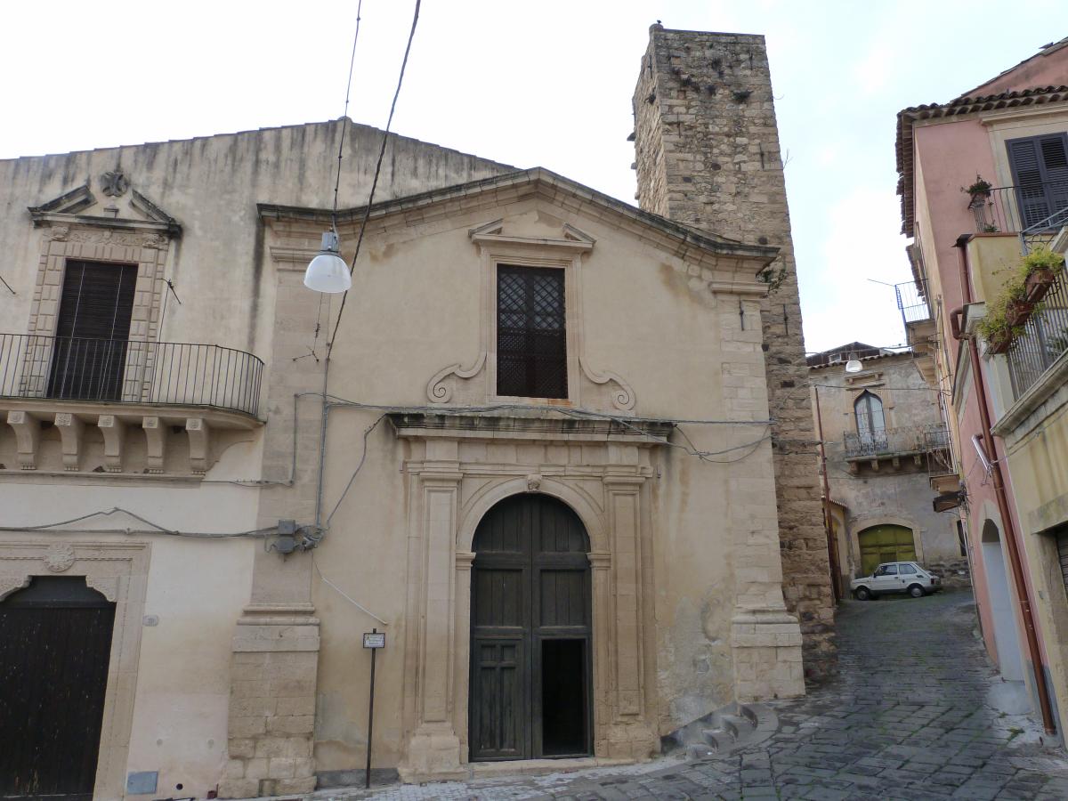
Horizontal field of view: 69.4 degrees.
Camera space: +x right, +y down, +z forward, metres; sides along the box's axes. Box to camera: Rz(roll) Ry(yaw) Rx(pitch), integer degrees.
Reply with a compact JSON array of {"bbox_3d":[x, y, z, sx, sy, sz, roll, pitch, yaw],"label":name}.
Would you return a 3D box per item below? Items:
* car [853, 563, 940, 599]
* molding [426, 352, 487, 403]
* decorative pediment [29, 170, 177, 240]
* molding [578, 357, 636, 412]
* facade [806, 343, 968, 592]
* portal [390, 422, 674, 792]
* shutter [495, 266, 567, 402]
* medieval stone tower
[{"bbox_3d":[13.491,6.777,28.992,3.050,1.335,1.380,-13,-18,38],"label":"car"},{"bbox_3d":[-1.351,-0.415,13.610,1.070,0.970,0.140,2,-13,-12],"label":"molding"},{"bbox_3d":[-7.173,-3.325,12.991,2.280,1.160,0.360,2,-13,-12],"label":"decorative pediment"},{"bbox_3d":[1.337,-0.287,14.157,1.070,1.010,0.140,2,-13,-12],"label":"molding"},{"bbox_3d":[13.935,2.788,31.287,5.600,10.000,1.500,-11,-17,37],"label":"facade"},{"bbox_3d":[-0.006,3.164,13.003,5.000,5.660,0.800,2,-13,-12],"label":"portal"},{"bbox_3d":[-0.030,-1.293,14.258,1.310,2.550,0.250,2,-13,-12],"label":"shutter"},{"bbox_3d":[4.045,-1.269,17.112,2.750,14.000,2.600,1,-13,-4],"label":"medieval stone tower"}]

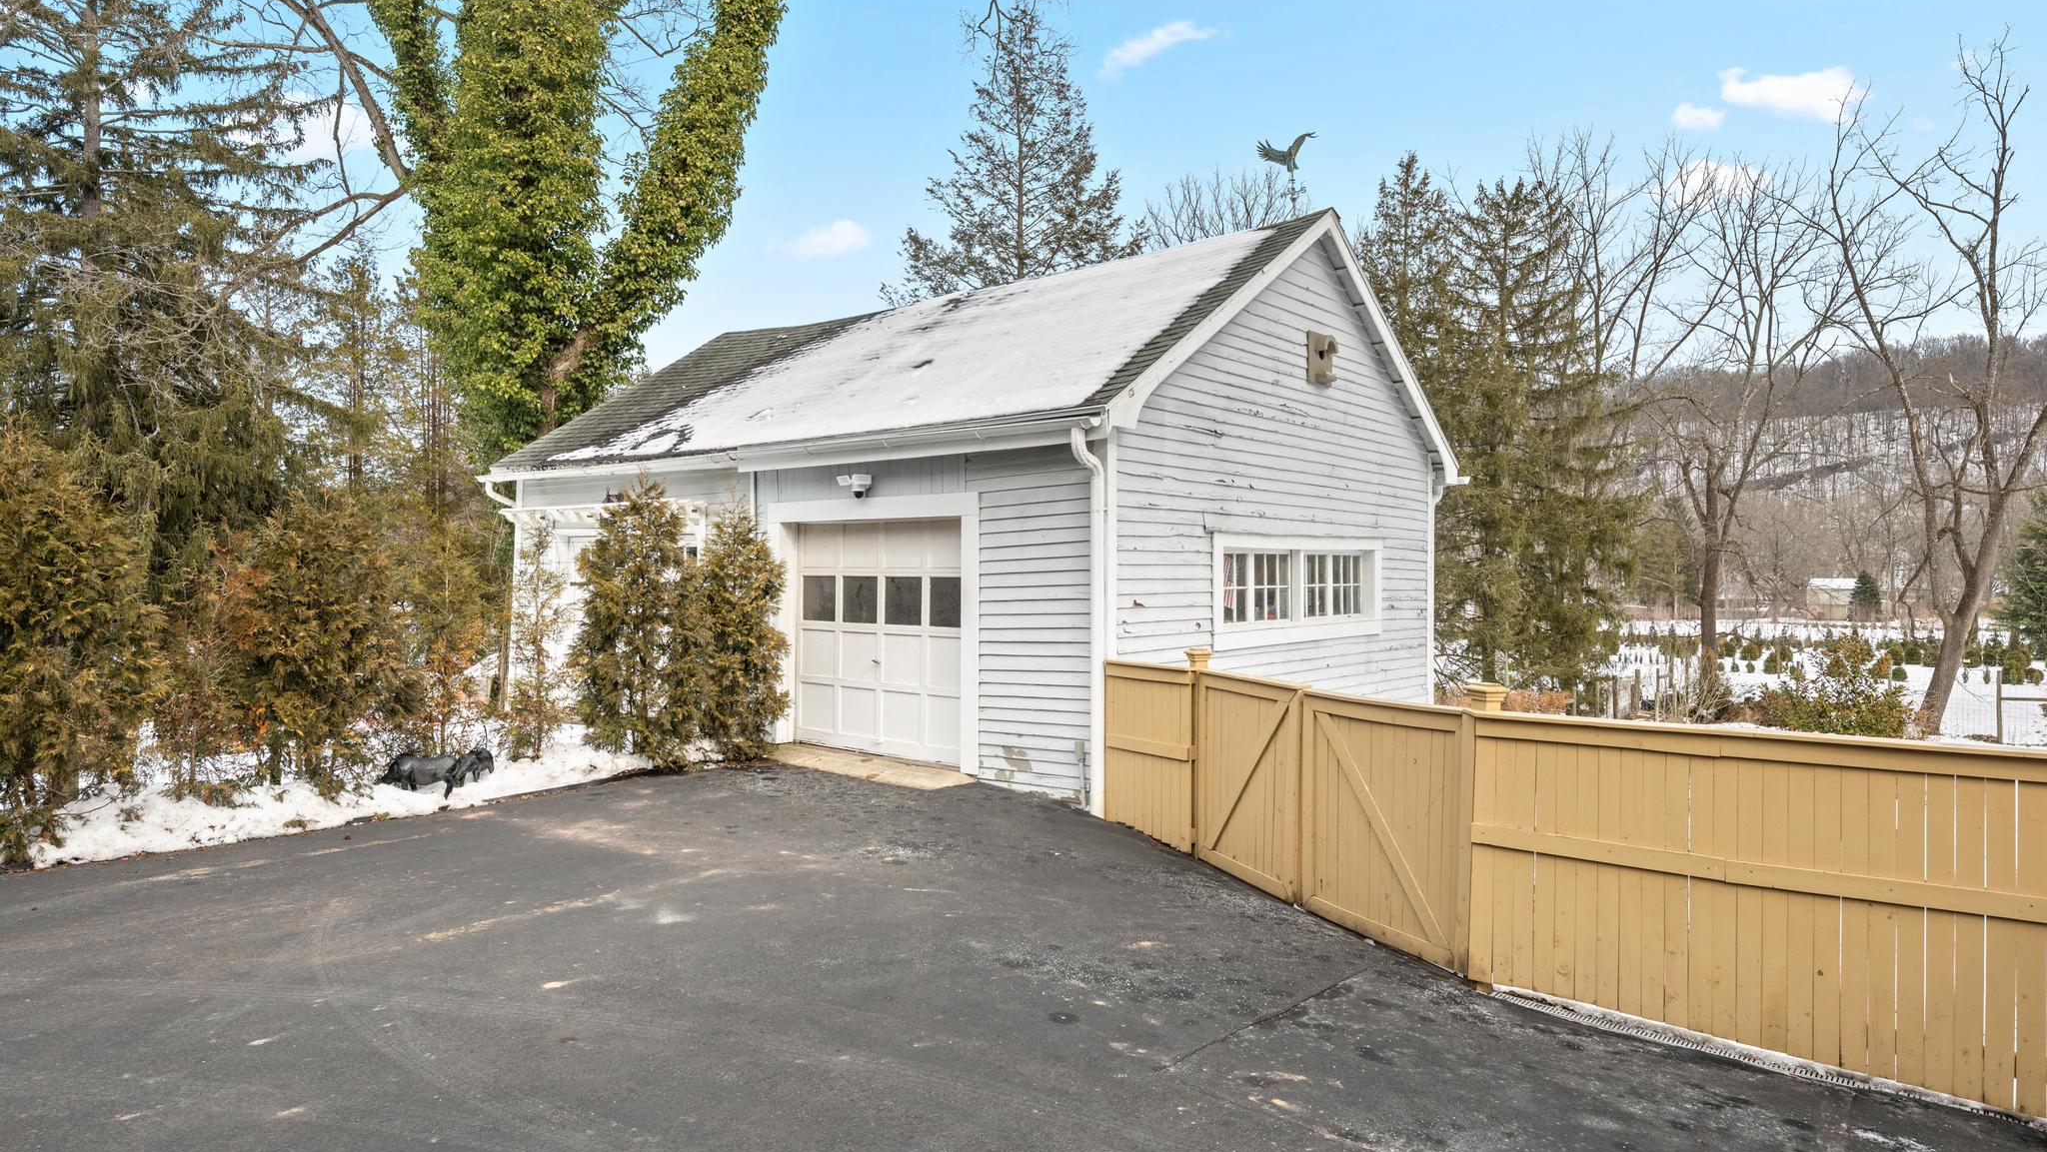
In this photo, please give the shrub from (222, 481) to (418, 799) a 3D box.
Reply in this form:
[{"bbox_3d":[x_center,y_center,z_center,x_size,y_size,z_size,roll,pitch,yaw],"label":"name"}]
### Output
[{"bbox_3d":[-5.445,0.514,8.800,1.572,2.364,1.415,0,0,-32],"label":"shrub"}]

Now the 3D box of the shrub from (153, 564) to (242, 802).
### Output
[{"bbox_3d":[-6.107,0.762,8.400,0.650,1.760,0.617,0,0,-36],"label":"shrub"}]

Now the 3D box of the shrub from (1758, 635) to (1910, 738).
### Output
[{"bbox_3d":[11.764,1.648,16.500,2.205,1.578,1.984,0,0,35],"label":"shrub"}]

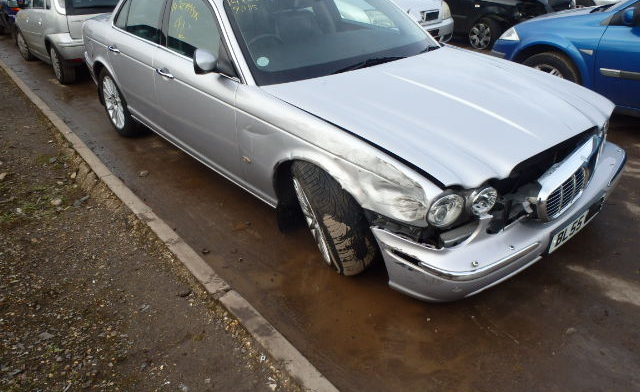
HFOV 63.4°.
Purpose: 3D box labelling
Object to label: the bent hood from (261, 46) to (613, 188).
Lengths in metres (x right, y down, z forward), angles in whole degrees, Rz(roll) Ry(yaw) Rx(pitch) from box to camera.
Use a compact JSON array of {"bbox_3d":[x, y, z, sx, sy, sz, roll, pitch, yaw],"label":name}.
[{"bbox_3d":[0.691,-0.560,2.844,1.520,0.240,1.358,-21,37,-33],"label":"bent hood"}]

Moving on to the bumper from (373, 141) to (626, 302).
[{"bbox_3d":[1.086,0.052,2.608,1.820,0.380,0.520,-21,31,-33],"label":"bumper"}]

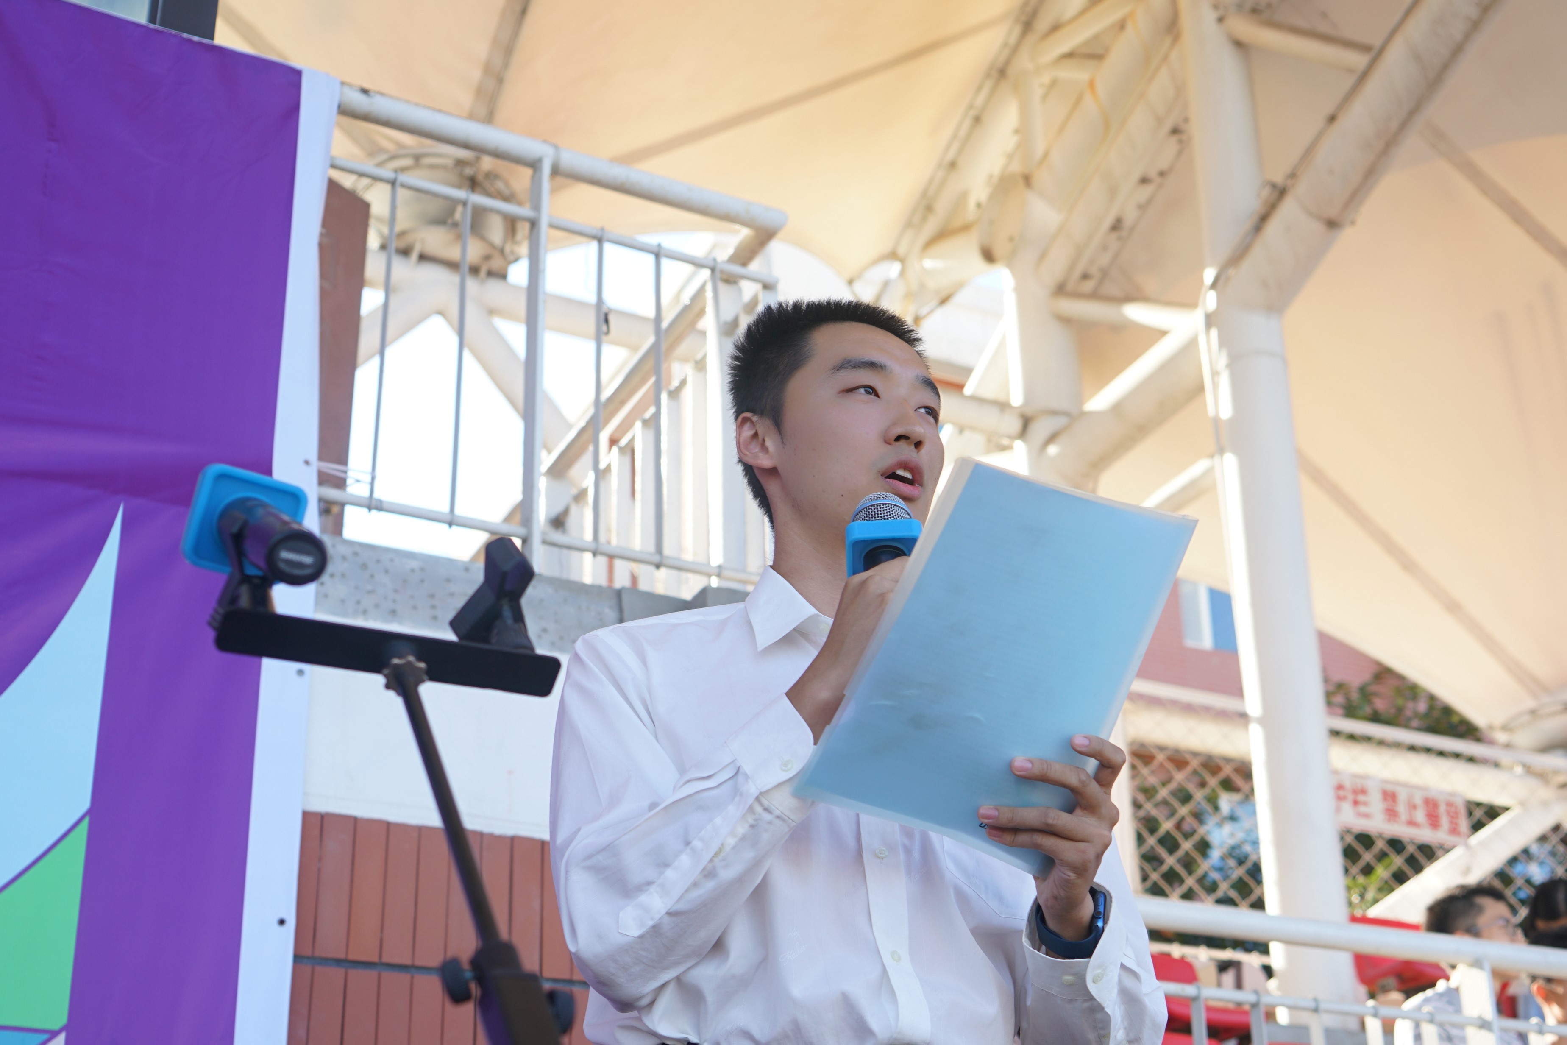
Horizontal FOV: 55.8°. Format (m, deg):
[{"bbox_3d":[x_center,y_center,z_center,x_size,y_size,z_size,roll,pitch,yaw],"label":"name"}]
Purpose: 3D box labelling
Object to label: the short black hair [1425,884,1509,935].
[{"bbox_3d":[1.611,0.936,3.500,0.200,0.175,0.170,-30,-31,35],"label":"short black hair"}]

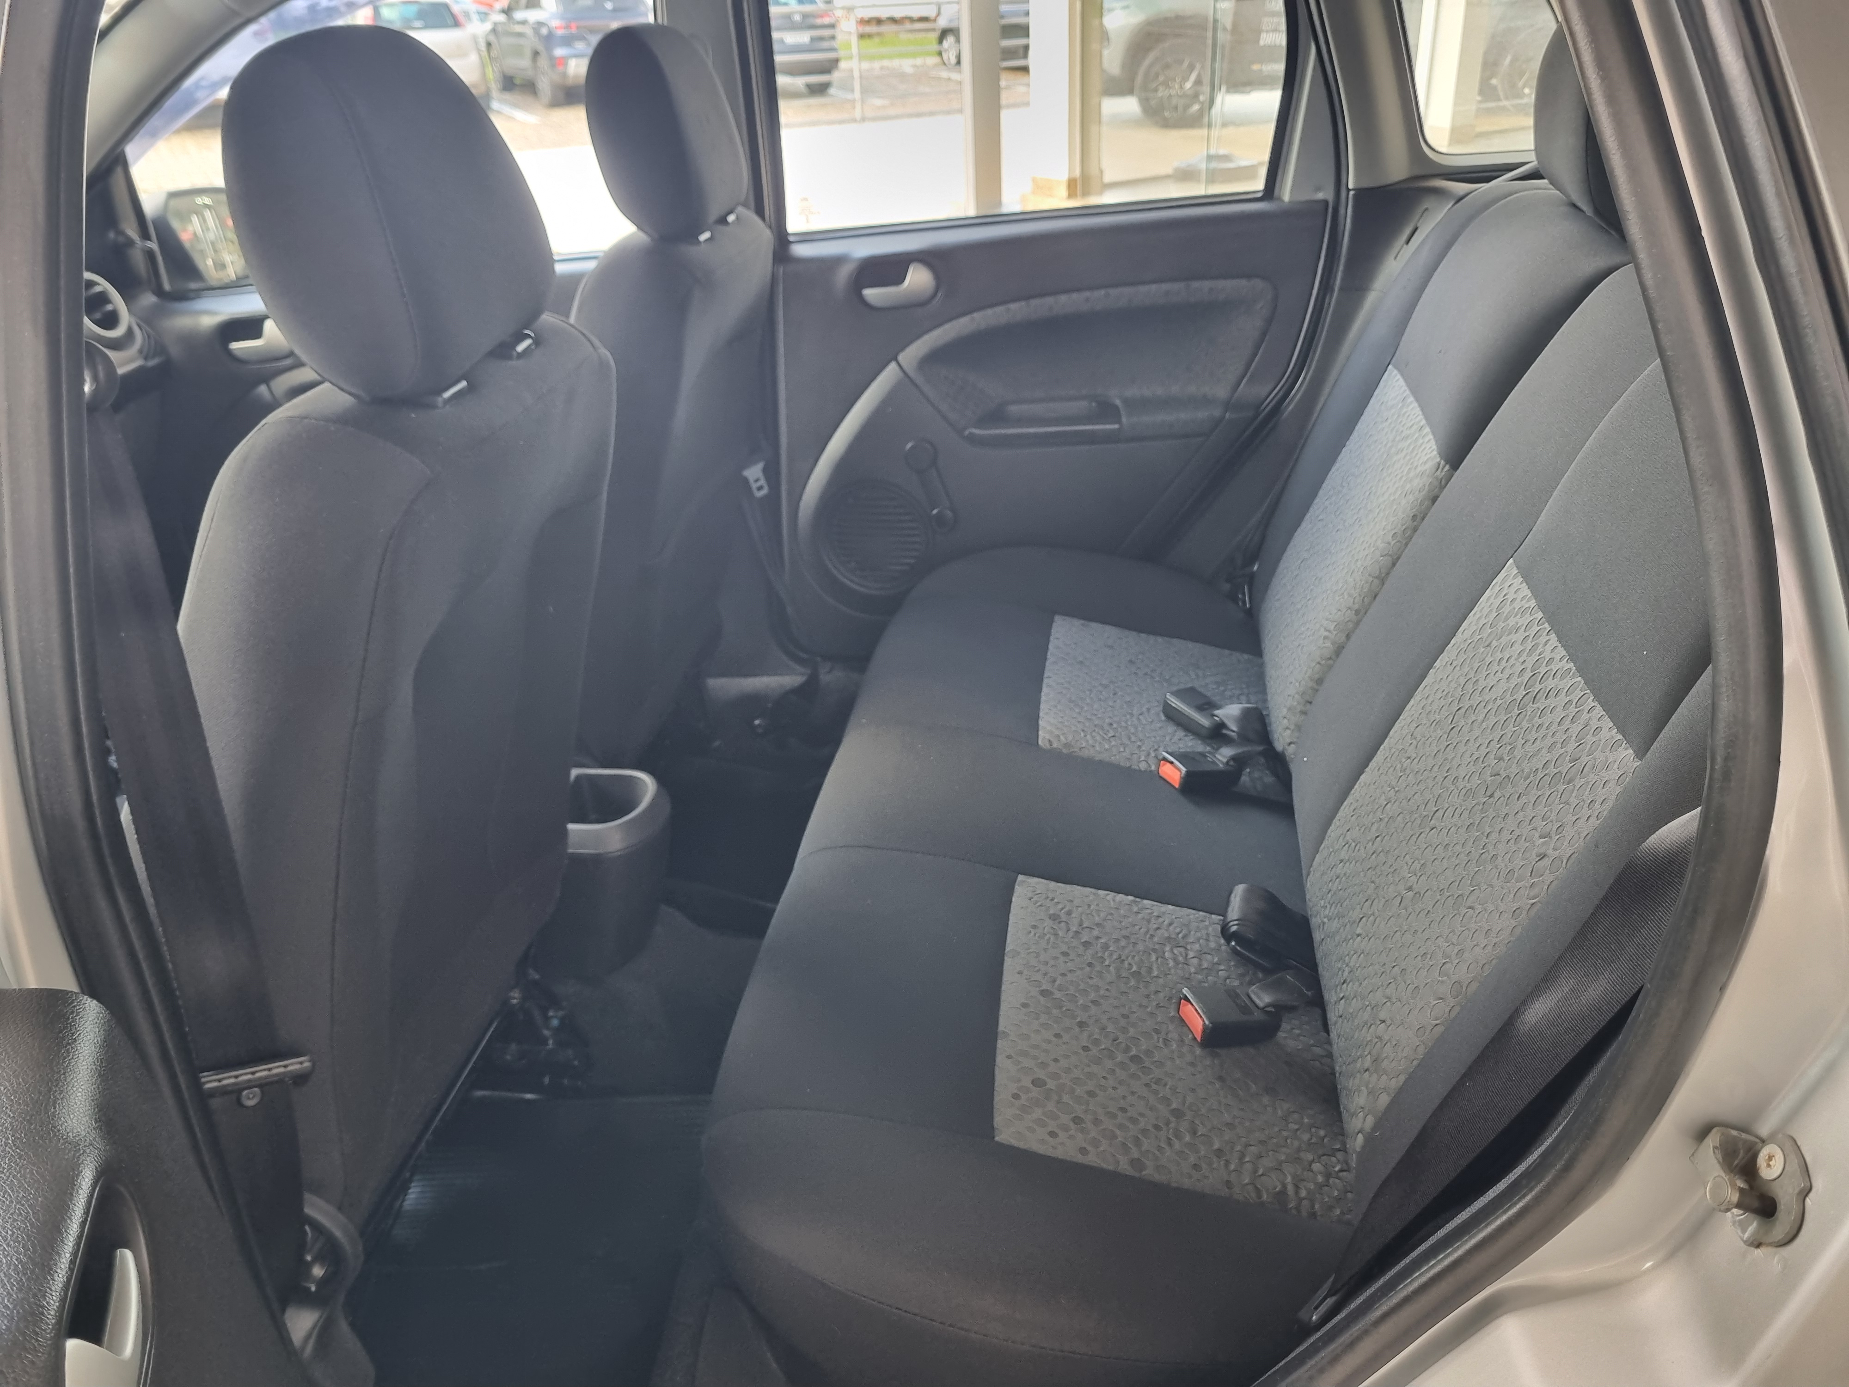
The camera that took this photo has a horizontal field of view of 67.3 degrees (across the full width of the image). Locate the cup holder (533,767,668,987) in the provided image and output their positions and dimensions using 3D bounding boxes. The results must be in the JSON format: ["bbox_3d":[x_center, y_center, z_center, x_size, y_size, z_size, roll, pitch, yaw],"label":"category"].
[{"bbox_3d":[-0.377,0.218,1.678,0.151,0.230,0.132,1,27,8],"label":"cup holder"}]

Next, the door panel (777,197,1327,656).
[{"bbox_3d":[0.173,-0.334,2.003,0.761,0.676,0.104,1,27,8],"label":"door panel"}]

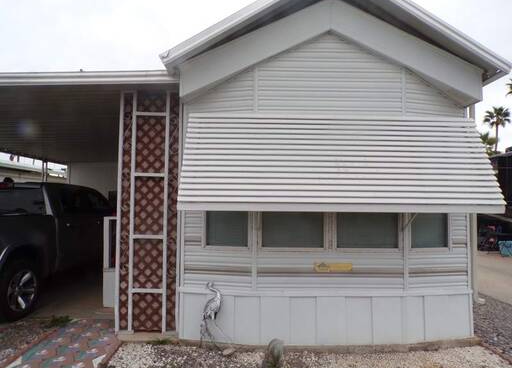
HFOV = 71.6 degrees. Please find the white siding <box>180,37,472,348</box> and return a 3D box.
[{"bbox_3d":[0.885,0.033,4.292,3.592,3.692,0.280,0,-3,-1],"label":"white siding"}]

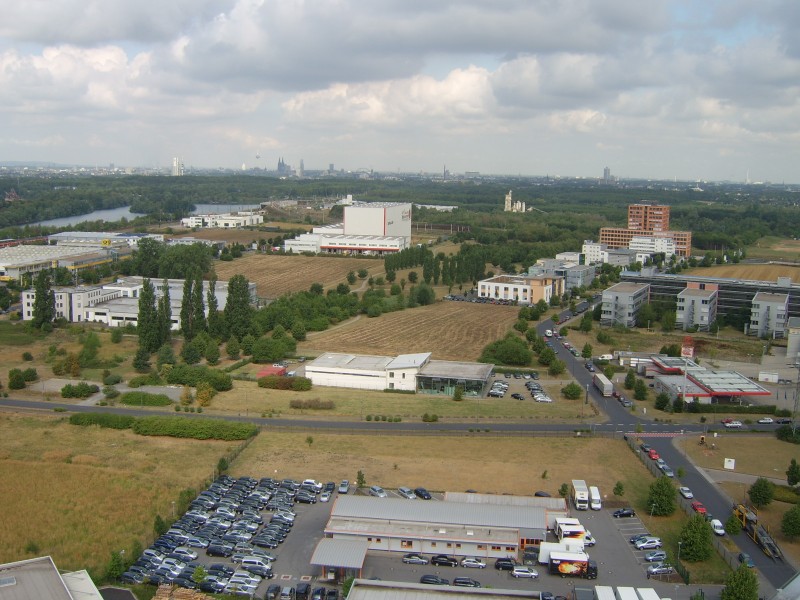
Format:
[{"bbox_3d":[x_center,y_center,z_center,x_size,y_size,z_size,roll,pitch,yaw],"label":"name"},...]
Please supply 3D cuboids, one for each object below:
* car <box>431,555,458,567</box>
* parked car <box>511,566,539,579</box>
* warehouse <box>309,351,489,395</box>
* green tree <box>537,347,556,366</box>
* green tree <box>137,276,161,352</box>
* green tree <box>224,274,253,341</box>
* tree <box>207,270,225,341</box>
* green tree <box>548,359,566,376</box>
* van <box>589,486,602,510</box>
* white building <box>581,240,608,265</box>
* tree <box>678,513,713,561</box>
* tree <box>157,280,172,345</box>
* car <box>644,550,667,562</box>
[{"bbox_3d":[7.850,45.602,125.429,4.550,1.450,1.780,2,10,6],"label":"car"},{"bbox_3d":[21.514,46.418,122.403,4.600,1.500,1.780,2,10,4],"label":"parked car"},{"bbox_3d":[0.407,22.405,223.894,56.000,8.000,18.500,3,10,9],"label":"warehouse"},{"bbox_3d":[52.845,20.287,255.509,5.783,7.095,5.783,1,10,0],"label":"green tree"},{"bbox_3d":[-87.058,5.319,247.668,7.300,25.000,7.300,1,10,0],"label":"green tree"},{"bbox_3d":[-61.090,3.400,270.187,9.600,26.200,9.200,1,10,0],"label":"green tree"},{"bbox_3d":[-73.609,2.002,284.689,5.580,27.301,5.580,1,10,0],"label":"tree"},{"bbox_3d":[52.124,22.223,236.765,5.600,6.000,5.600,1,10,0],"label":"green tree"},{"bbox_3d":[40.627,41.481,149.193,1.970,2.350,5.800,2,10,6],"label":"van"},{"bbox_3d":[145.599,-34.732,535.329,16.000,15.500,16.000,5,11,18],"label":"white building"},{"bbox_3d":[52.635,42.412,127.399,5.716,9.297,5.716,1,10,0],"label":"tree"},{"bbox_3d":[-89.116,4.664,271.999,5.180,25.938,5.180,1,10,0],"label":"tree"},{"bbox_3d":[43.342,43.473,121.427,3.700,1.500,1.650,0,10,-7],"label":"car"}]

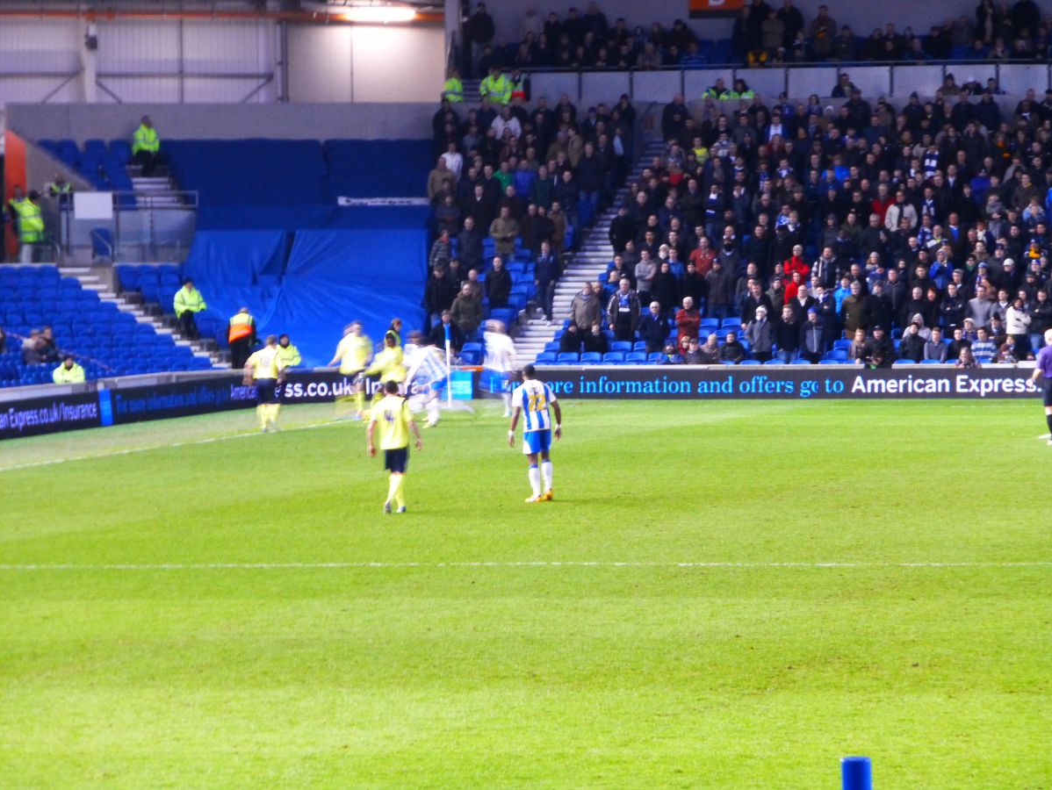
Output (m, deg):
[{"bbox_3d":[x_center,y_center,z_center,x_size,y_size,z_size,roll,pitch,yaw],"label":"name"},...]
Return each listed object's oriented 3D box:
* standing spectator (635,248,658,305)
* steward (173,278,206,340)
[{"bbox_3d":[2.501,-2.158,145.028,0.480,1.750,0.360,0,2,12],"label":"standing spectator"},{"bbox_3d":[-6.556,-1.649,136.920,0.620,1.250,0.700,-1,2,-27],"label":"steward"}]

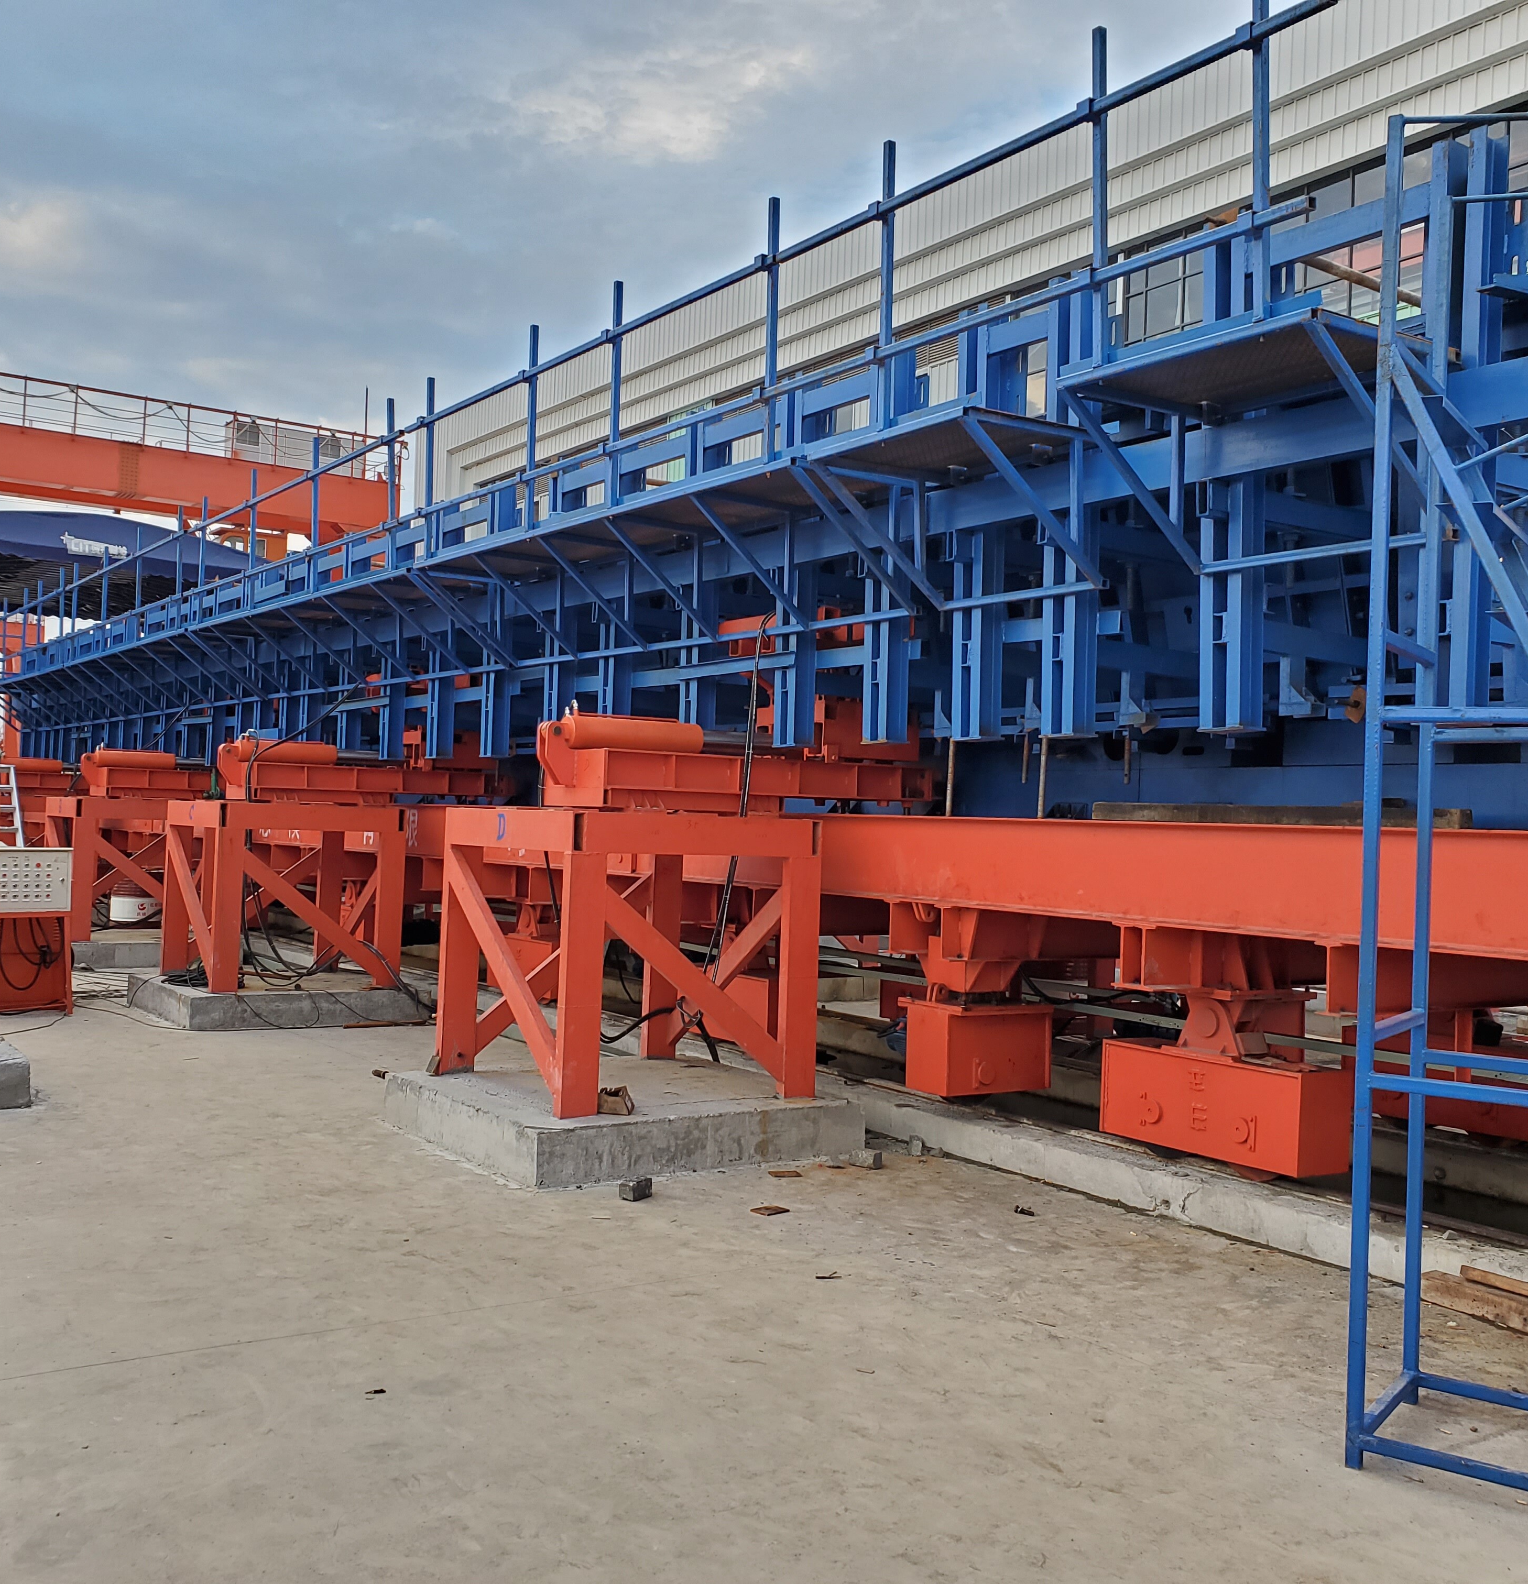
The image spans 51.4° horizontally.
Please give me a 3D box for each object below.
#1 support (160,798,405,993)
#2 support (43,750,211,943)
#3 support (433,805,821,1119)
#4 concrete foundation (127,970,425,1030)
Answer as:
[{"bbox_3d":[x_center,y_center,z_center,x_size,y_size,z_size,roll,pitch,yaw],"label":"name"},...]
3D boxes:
[{"bbox_3d":[-3.806,0.801,12.550,1.427,1.380,1.335,3,-2,-36],"label":"support"},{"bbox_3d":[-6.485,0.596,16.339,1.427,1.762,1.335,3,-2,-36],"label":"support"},{"bbox_3d":[-0.693,0.811,8.129,1.427,1.380,1.335,3,-2,-36],"label":"support"},{"bbox_3d":[-3.810,1.603,12.419,1.803,0.230,1.695,3,-2,-36],"label":"concrete foundation"}]

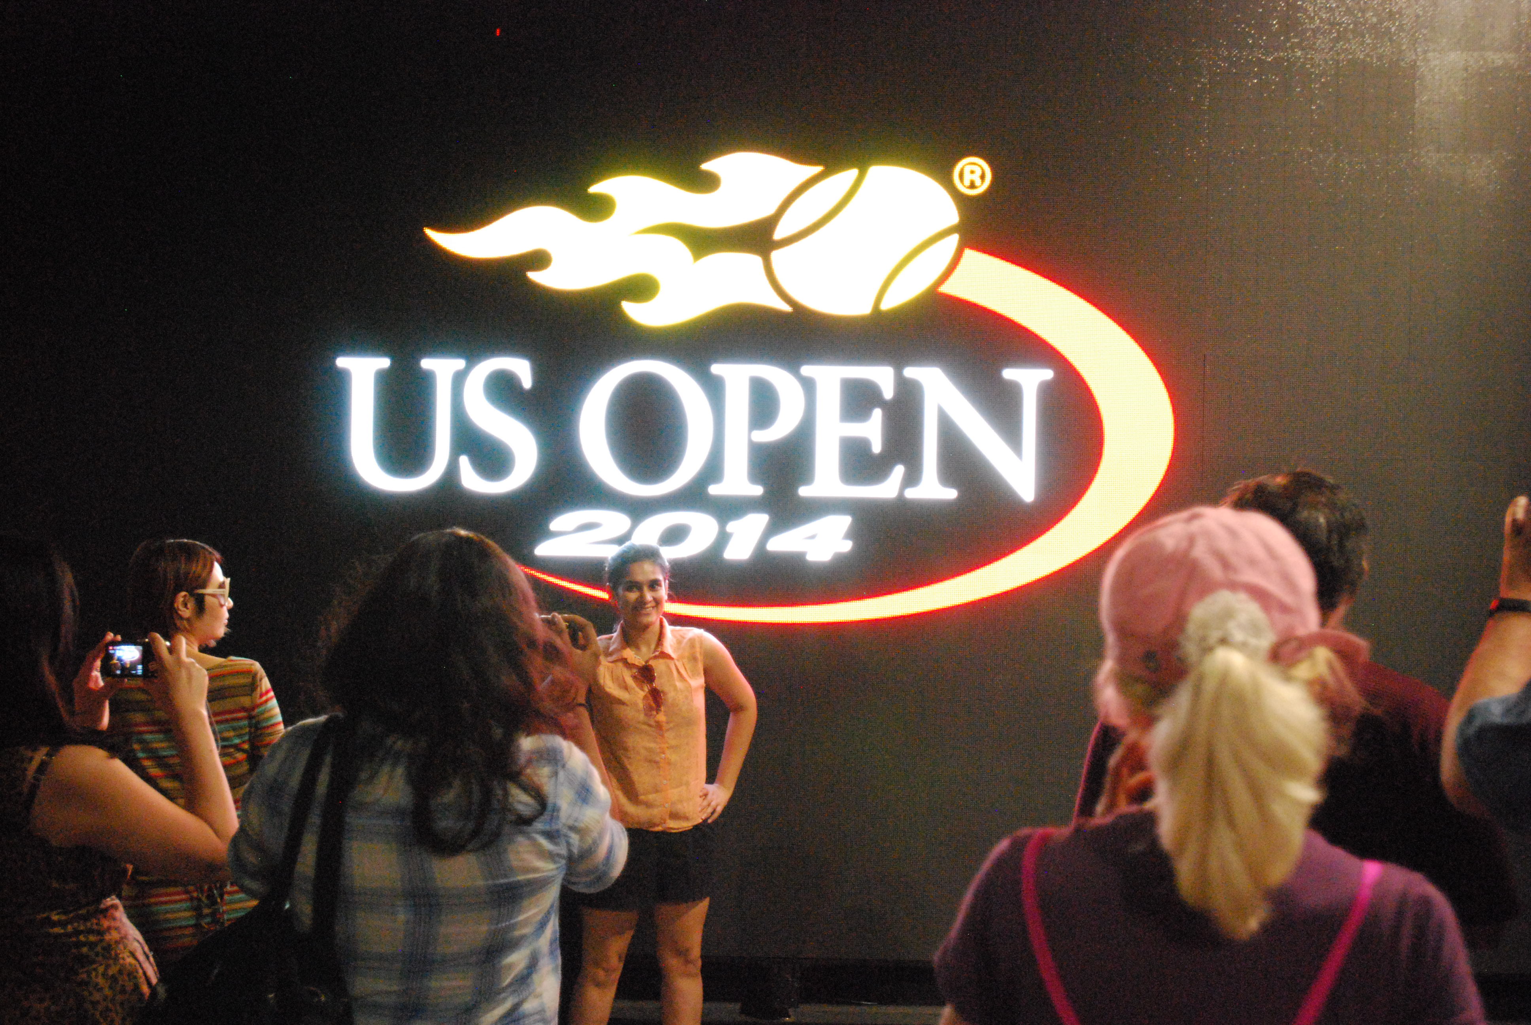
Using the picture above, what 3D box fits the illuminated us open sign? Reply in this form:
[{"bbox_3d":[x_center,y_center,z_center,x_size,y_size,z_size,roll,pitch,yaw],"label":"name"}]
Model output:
[{"bbox_3d":[-0.033,-0.380,5.801,2.556,1.430,0.100,1,0,1],"label":"illuminated us open sign"}]

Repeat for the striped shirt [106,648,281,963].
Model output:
[{"bbox_3d":[-1.276,0.632,4.300,0.400,0.700,0.250,1,0,8],"label":"striped shirt"}]

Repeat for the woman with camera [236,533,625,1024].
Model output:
[{"bbox_3d":[-0.464,0.849,2.580,0.490,1.655,0.480,1,0,8],"label":"woman with camera"}]

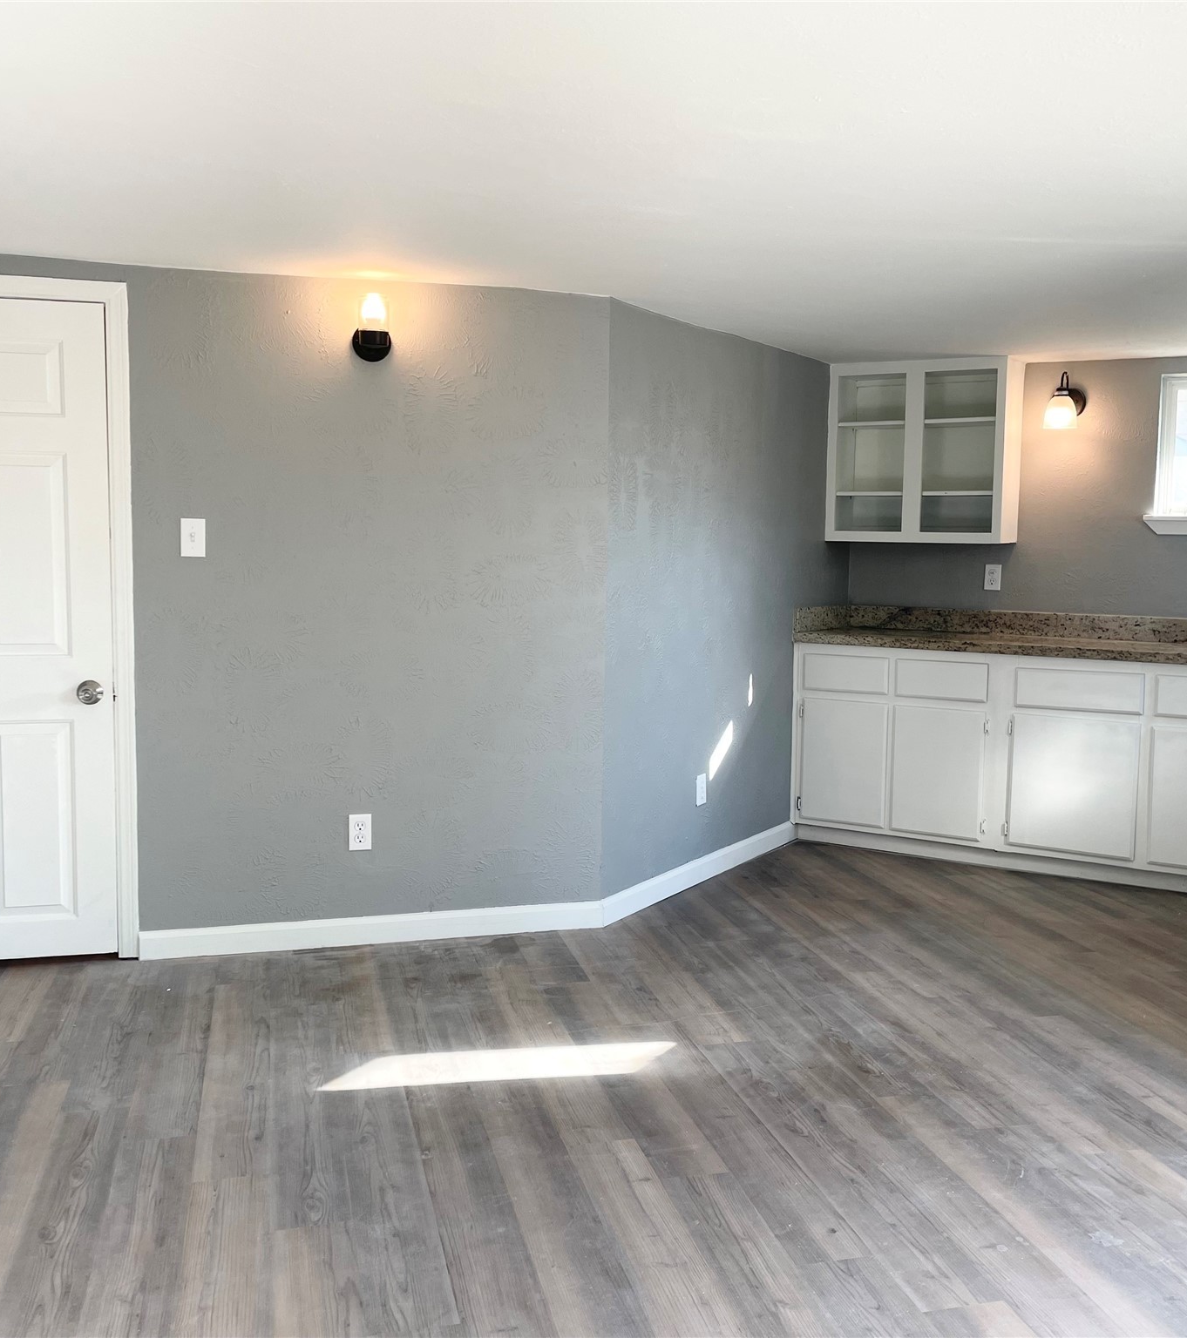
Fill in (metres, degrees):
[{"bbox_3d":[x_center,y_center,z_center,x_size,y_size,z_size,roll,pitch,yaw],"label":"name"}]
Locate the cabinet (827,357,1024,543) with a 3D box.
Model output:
[{"bbox_3d":[1.491,-0.968,6.046,0.791,0.791,0.302,4,6,31],"label":"cabinet"}]

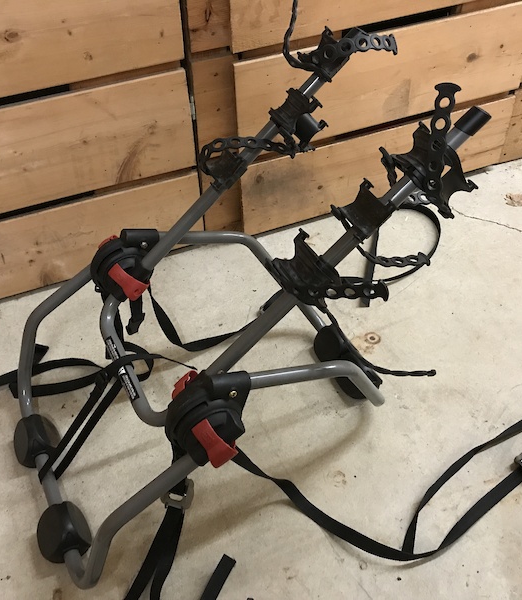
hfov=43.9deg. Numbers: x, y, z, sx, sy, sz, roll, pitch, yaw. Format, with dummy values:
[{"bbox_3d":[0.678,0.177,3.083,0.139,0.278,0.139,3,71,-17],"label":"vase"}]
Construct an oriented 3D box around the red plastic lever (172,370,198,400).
[{"bbox_3d":[-0.117,0.146,1.050,0.064,0.036,0.034,-48,49,13],"label":"red plastic lever"}]

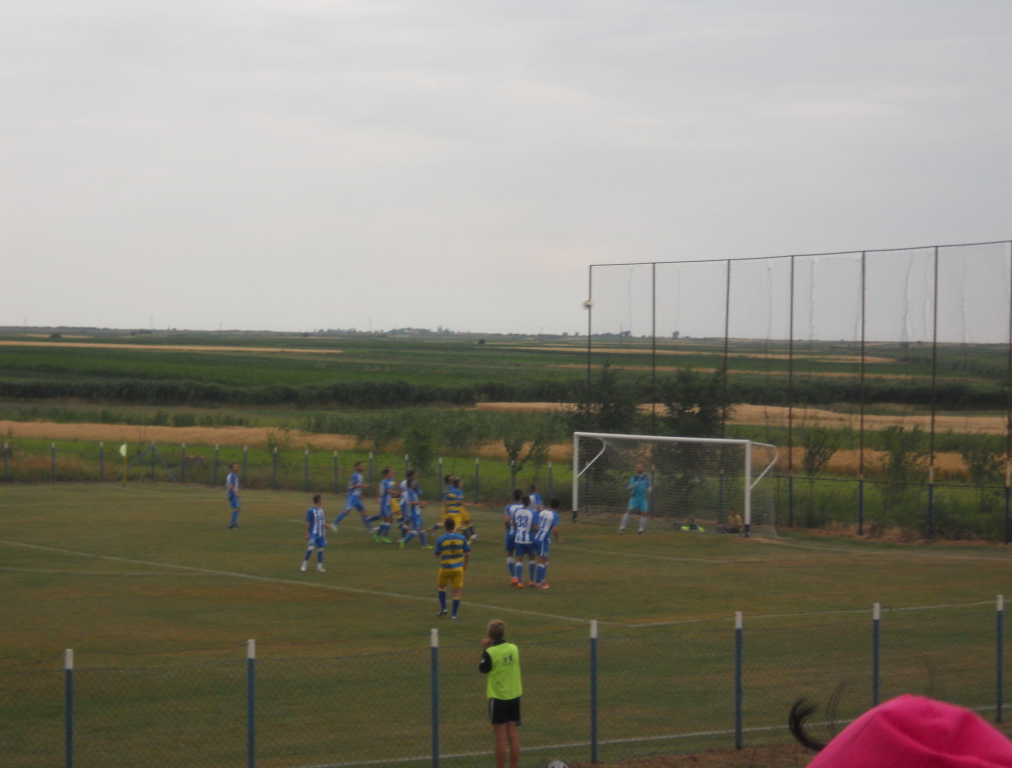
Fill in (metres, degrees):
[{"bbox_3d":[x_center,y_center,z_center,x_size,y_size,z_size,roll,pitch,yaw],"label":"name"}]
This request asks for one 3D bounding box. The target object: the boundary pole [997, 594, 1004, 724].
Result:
[{"bbox_3d":[6.196,3.439,34.100,0.075,1.600,0.075,1,1,0],"label":"boundary pole"}]

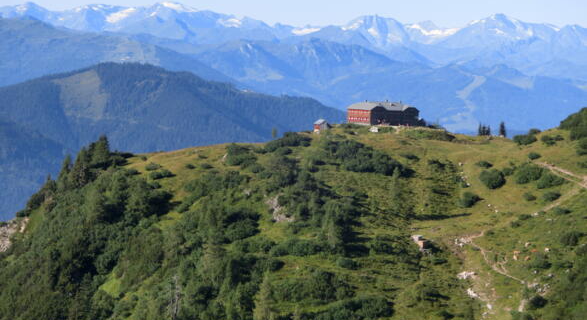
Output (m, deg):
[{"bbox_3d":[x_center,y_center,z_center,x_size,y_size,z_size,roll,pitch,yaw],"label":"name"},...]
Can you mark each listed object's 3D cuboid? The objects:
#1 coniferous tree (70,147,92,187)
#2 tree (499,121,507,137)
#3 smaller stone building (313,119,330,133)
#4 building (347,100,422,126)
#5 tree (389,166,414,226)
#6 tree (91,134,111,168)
[{"bbox_3d":[-70.054,2.809,930.000,6.500,13.000,6.500,2,2,0],"label":"coniferous tree"},{"bbox_3d":[80.573,-12.144,1085.000,3.100,6.200,3.100,2,2,0],"label":"tree"},{"bbox_3d":[10.446,-12.946,1050.000,4.900,5.100,3.700,0,2,-40],"label":"smaller stone building"},{"bbox_3d":[34.920,-17.729,1080.000,24.000,9.500,14.500,0,2,-40],"label":"building"},{"bbox_3d":[33.194,10.911,865.000,7.200,17.600,7.200,2,2,0],"label":"tree"},{"bbox_3d":[-65.147,-2.869,950.000,6.200,11.500,6.200,2,2,0],"label":"tree"}]

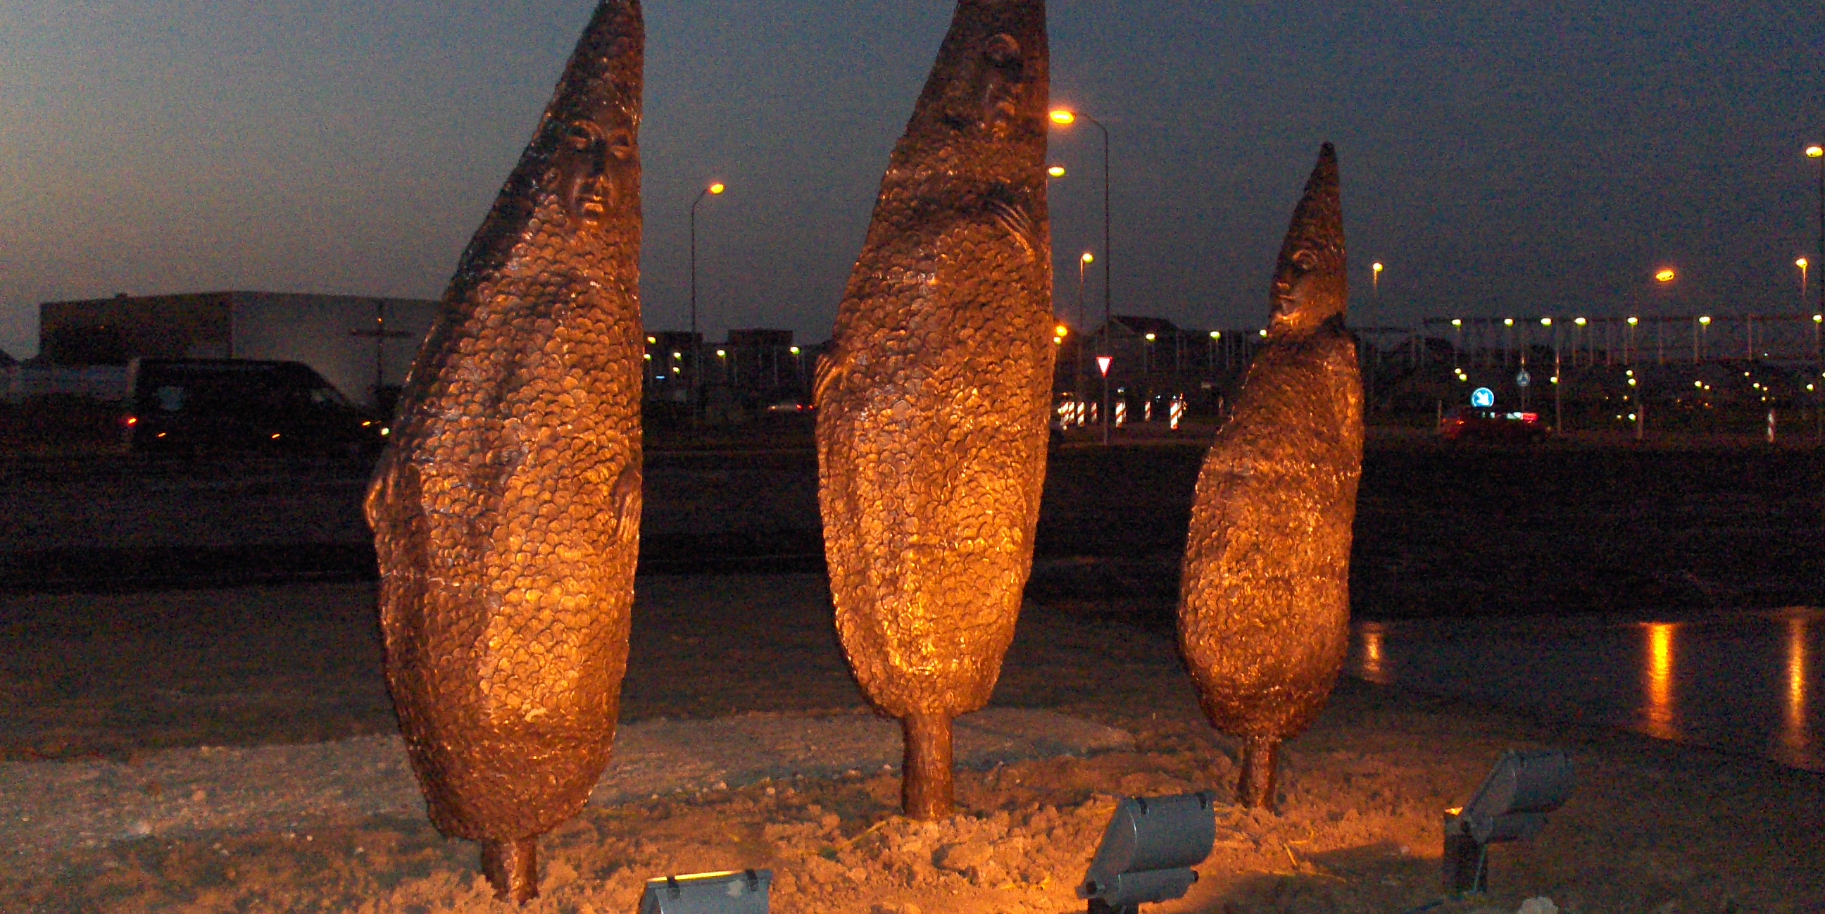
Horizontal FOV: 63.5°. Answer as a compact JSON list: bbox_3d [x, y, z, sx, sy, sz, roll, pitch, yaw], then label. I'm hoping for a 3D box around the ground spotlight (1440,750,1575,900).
[{"bbox_3d":[1.982,1.217,4.901,0.290,0.489,0.280,-1,2,-26],"label":"ground spotlight"}]

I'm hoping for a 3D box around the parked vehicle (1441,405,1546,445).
[{"bbox_3d":[22.466,-1.268,56.994,4.200,1.480,1.720,0,2,-2],"label":"parked vehicle"}]

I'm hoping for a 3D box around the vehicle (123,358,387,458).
[{"bbox_3d":[-15.415,-1.156,34.681,5.500,2.347,2.000,-1,3,-28],"label":"vehicle"}]

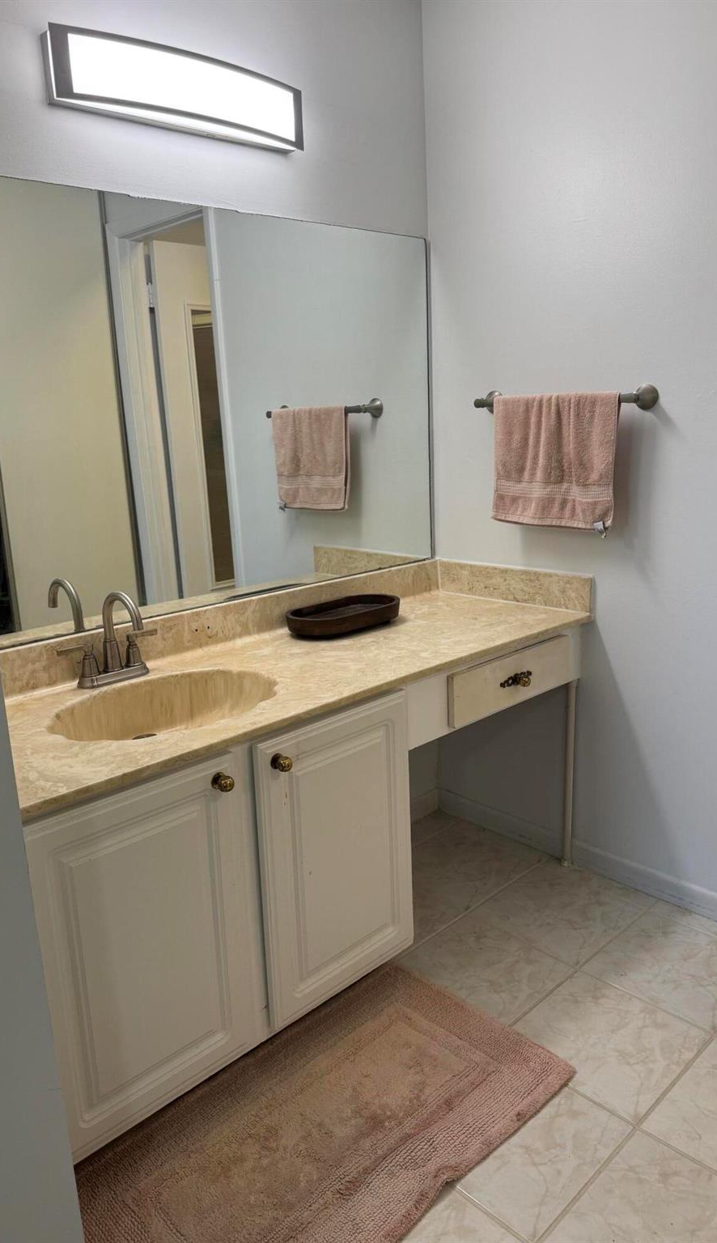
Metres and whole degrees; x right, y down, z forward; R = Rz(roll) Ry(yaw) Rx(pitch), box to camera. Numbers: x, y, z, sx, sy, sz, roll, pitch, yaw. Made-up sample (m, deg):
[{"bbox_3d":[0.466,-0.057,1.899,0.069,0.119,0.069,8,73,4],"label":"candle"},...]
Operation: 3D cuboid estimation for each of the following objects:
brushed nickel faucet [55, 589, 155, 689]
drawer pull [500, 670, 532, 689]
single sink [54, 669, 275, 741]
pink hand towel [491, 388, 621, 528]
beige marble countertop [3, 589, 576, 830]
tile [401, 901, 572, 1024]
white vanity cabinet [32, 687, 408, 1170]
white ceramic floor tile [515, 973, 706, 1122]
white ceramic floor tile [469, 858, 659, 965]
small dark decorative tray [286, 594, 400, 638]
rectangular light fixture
[{"bbox_3d":[-0.508,0.040,1.848,0.238,0.196,0.174,-15,19,-41],"label":"brushed nickel faucet"},{"bbox_3d":[0.407,0.148,2.138,0.128,0.033,0.037,-15,19,-41],"label":"drawer pull"},{"bbox_3d":[-0.385,0.222,1.767,0.475,0.126,0.360,-15,18,-42],"label":"single sink"},{"bbox_3d":[0.505,-0.420,2.241,0.053,0.341,0.383,-15,19,-41],"label":"pink hand towel"},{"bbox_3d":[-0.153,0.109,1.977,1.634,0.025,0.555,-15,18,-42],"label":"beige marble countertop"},{"bbox_3d":[0.289,0.841,2.071,0.330,0.010,0.330,-15,18,-42],"label":"tile"},{"bbox_3d":[-0.392,0.538,1.863,0.905,0.738,0.557,-15,19,-41],"label":"white vanity cabinet"},{"bbox_3d":[0.520,0.888,1.838,0.330,0.010,0.330,-15,18,-42],"label":"white ceramic floor tile"},{"bbox_3d":[0.538,0.773,2.300,0.348,0.010,0.330,-15,19,-41],"label":"white ceramic floor tile"},{"bbox_3d":[-0.040,-0.012,2.285,0.328,0.057,0.183,-15,18,-42],"label":"small dark decorative tray"},{"bbox_3d":[-0.361,-1.134,1.854,0.630,0.133,0.095,-15,18,-42],"label":"rectangular light fixture"}]

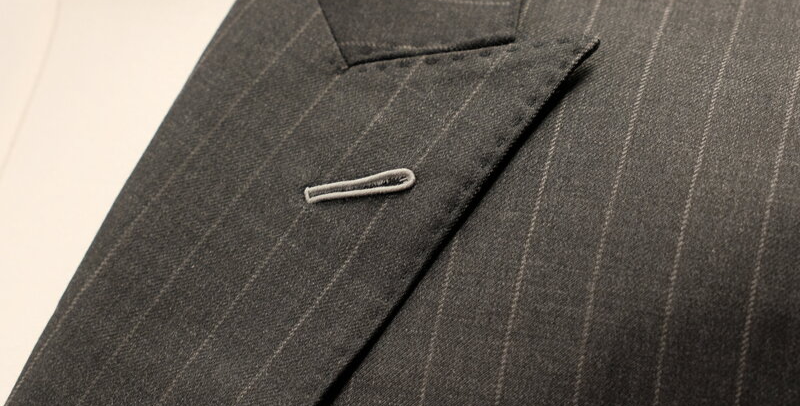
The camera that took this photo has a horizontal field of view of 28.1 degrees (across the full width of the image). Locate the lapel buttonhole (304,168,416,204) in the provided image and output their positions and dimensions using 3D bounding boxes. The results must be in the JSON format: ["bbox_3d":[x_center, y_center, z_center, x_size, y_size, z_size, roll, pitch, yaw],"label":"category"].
[{"bbox_3d":[-0.010,-0.004,0.380,0.028,0.005,0.002,-10,-21,19],"label":"lapel buttonhole"}]

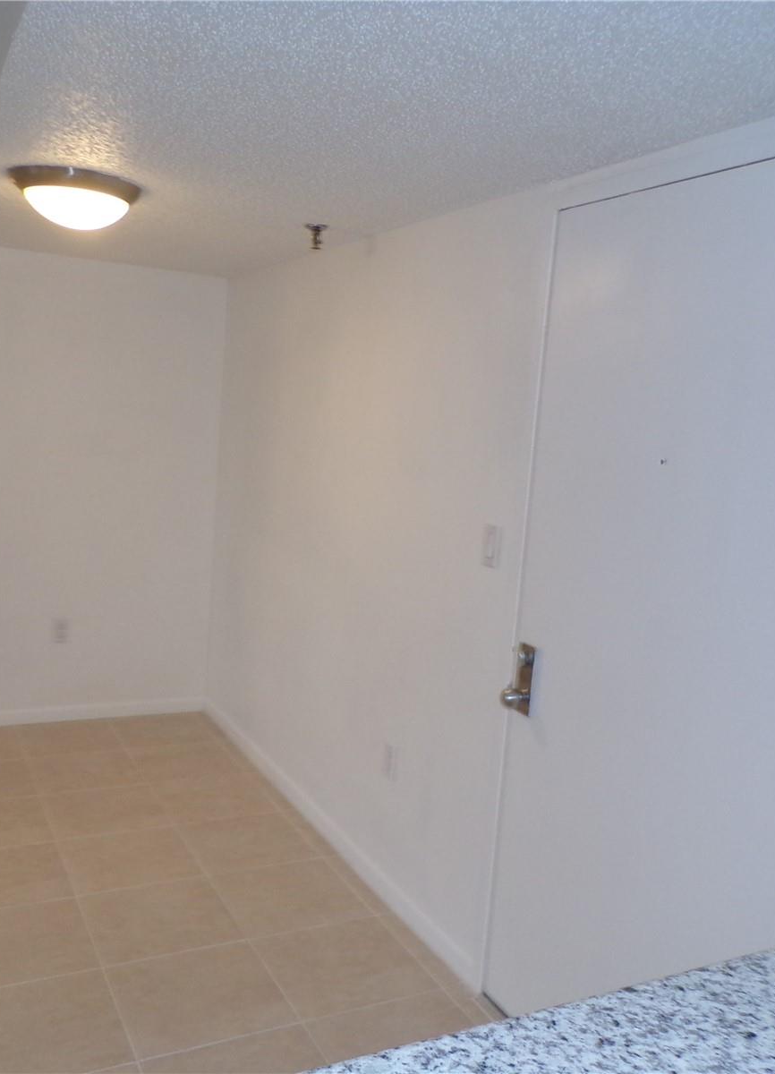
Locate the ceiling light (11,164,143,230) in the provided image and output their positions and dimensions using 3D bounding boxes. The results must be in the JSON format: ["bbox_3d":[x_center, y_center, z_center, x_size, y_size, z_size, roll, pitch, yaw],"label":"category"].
[{"bbox_3d":[-0.863,-0.914,2.741,0.355,0.128,0.355,1,8,-27],"label":"ceiling light"}]

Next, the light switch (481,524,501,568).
[{"bbox_3d":[0.269,0.025,2.604,0.014,0.115,0.074,1,8,-27],"label":"light switch"}]

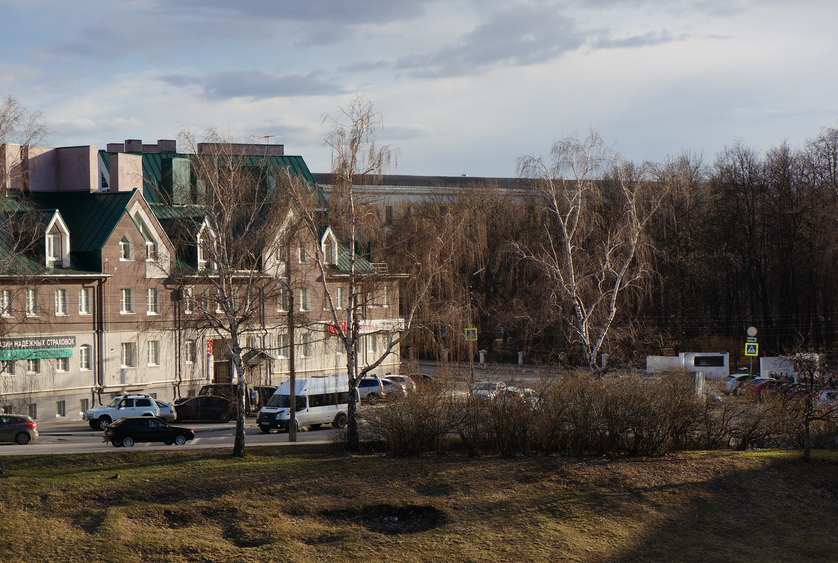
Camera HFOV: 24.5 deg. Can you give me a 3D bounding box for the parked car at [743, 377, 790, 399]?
[{"bbox_3d":[20.600,6.466,113.500,4.300,1.480,1.770,0,0,-44],"label":"parked car"}]

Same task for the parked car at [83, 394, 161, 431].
[{"bbox_3d":[-14.470,6.298,93.500,3.800,1.720,1.700,0,0,-31],"label":"parked car"}]

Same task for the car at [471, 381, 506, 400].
[{"bbox_3d":[4.300,6.473,111.000,1.750,1.480,4.300,0,0,27],"label":"car"}]

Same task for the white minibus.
[{"bbox_3d":[-5.490,5.984,95.070,2.050,2.700,6.100,0,0,36],"label":"white minibus"}]

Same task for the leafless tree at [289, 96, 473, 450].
[{"bbox_3d":[-1.734,-0.329,84.800,8.160,15.580,7.200,0,0,0],"label":"leafless tree"}]

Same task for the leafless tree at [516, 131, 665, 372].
[{"bbox_3d":[8.344,0.097,94.000,7.200,14.890,6.800,0,0,0],"label":"leafless tree"}]

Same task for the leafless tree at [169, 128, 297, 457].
[{"bbox_3d":[-8.132,0.477,83.800,5.460,14.230,5.800,0,0,0],"label":"leafless tree"}]

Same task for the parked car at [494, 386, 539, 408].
[{"bbox_3d":[5.600,6.486,106.000,1.750,1.480,4.300,0,0,25],"label":"parked car"}]

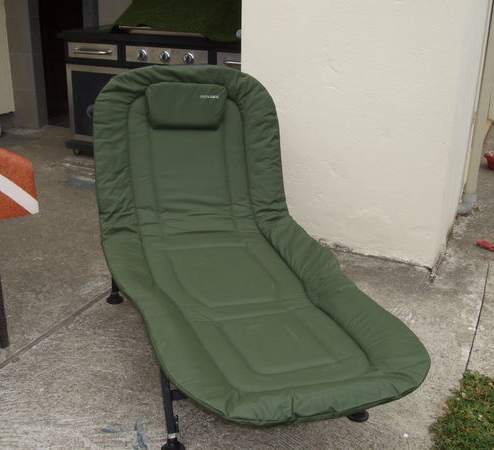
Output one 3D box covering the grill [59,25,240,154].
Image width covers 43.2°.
[{"bbox_3d":[-0.534,-1.015,4.573,1.620,1.110,0.600,11,21,26],"label":"grill"}]

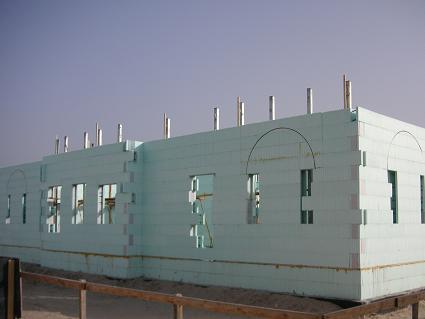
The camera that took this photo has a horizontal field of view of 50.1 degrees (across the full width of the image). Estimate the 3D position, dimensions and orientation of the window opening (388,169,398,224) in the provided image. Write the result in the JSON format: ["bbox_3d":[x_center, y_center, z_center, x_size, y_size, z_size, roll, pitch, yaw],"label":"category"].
[{"bbox_3d":[4.020,0.880,10.416,0.260,1.220,0.520,-7,-10,44],"label":"window opening"}]

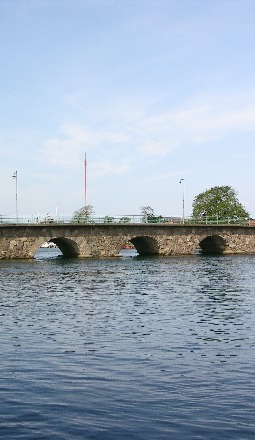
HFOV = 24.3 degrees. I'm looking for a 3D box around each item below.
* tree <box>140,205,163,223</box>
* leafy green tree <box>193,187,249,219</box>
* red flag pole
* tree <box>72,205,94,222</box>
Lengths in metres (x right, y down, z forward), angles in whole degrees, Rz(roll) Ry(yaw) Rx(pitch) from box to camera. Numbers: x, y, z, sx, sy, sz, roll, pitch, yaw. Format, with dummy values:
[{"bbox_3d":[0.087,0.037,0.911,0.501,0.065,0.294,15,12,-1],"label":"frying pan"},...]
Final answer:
[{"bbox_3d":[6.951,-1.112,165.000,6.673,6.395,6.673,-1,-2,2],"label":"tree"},{"bbox_3d":[21.941,-3.185,140.000,13.212,9.437,13.212,-1,-2,9],"label":"leafy green tree"},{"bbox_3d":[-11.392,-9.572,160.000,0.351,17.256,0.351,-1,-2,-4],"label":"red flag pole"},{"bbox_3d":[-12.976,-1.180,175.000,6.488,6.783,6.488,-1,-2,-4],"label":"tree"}]

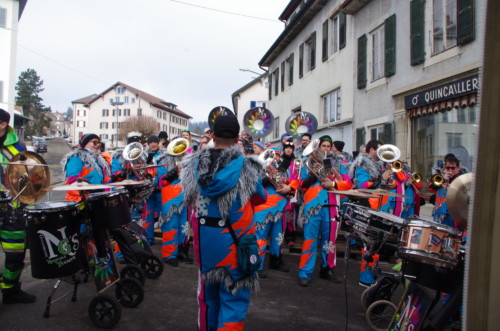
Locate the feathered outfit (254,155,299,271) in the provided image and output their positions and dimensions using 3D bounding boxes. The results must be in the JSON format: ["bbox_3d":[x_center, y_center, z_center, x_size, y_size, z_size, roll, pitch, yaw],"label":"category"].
[{"bbox_3d":[0.341,0.628,5.000,0.570,1.500,0.440,1,0,23],"label":"feathered outfit"}]

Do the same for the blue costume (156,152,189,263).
[{"bbox_3d":[-1.022,0.572,5.100,0.540,1.480,0.400,1,1,-7],"label":"blue costume"}]

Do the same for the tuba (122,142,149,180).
[{"bbox_3d":[-1.398,-0.031,4.650,0.280,0.300,0.560,0,-34,4],"label":"tuba"}]

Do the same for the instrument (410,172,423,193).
[{"bbox_3d":[2.218,0.227,5.000,0.150,0.240,0.550,2,1,18],"label":"instrument"}]

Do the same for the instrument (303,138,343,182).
[{"bbox_3d":[0.835,-0.046,4.280,0.580,0.290,0.270,44,-15,-16],"label":"instrument"}]

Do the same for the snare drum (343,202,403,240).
[{"bbox_3d":[0.871,0.404,2.650,0.400,0.170,0.400,14,2,16],"label":"snare drum"}]

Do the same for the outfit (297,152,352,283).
[{"bbox_3d":[0.900,0.628,4.520,0.580,1.500,0.440,1,-1,25],"label":"outfit"}]

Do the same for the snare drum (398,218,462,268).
[{"bbox_3d":[1.233,0.521,2.550,0.375,0.210,0.375,11,-12,16],"label":"snare drum"}]

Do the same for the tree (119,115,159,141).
[{"bbox_3d":[-16.908,-4.951,57.000,6.200,5.800,6.000,1,1,0],"label":"tree"}]

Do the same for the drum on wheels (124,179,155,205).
[{"bbox_3d":[-1.257,0.314,4.200,0.370,0.220,0.370,-18,3,-11],"label":"drum on wheels"}]

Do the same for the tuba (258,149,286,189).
[{"bbox_3d":[0.283,0.042,4.500,0.320,0.600,0.290,-26,23,8],"label":"tuba"}]

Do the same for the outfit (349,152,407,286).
[{"bbox_3d":[1.482,0.622,4.350,0.580,1.500,0.430,1,1,-6],"label":"outfit"}]

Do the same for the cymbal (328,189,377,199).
[{"bbox_3d":[0.838,0.228,3.000,0.410,0.045,0.410,6,2,0],"label":"cymbal"}]

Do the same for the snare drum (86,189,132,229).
[{"bbox_3d":[-1.300,0.415,3.450,0.380,0.310,0.380,-7,2,-11],"label":"snare drum"}]

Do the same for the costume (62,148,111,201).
[{"bbox_3d":[-1.966,0.529,4.500,0.430,1.450,0.540,2,2,41],"label":"costume"}]

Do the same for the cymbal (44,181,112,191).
[{"bbox_3d":[-1.398,0.167,3.050,0.505,0.055,0.505,-2,0,0],"label":"cymbal"}]

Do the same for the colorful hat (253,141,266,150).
[{"bbox_3d":[0.152,-0.316,6.000,0.230,0.170,0.200,1,-1,-30],"label":"colorful hat"}]

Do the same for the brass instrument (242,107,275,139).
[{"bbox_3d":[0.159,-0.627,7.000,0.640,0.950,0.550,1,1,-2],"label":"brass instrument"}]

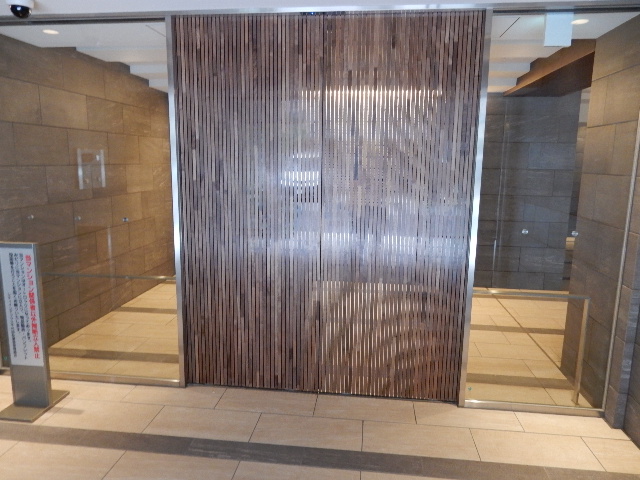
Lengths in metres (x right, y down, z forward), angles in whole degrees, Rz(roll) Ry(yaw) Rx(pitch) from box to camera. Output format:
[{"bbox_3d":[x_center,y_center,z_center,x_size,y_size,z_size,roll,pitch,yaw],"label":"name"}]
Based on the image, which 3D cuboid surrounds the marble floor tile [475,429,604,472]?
[{"bbox_3d":[1.133,1.115,2.457,0.600,0.015,0.291,2,10,6],"label":"marble floor tile"}]

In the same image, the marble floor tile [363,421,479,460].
[{"bbox_3d":[0.535,1.096,2.522,0.600,0.015,0.291,2,10,6],"label":"marble floor tile"}]

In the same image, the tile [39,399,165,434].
[{"bbox_3d":[-1.259,1.039,2.718,0.600,0.015,0.291,2,10,6],"label":"tile"}]

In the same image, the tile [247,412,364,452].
[{"bbox_3d":[-0.063,1.077,2.587,0.600,0.015,0.291,2,10,6],"label":"tile"}]

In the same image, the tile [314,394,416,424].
[{"bbox_3d":[0.275,1.038,2.825,0.600,0.015,0.265,2,10,6],"label":"tile"}]

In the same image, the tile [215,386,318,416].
[{"bbox_3d":[-0.323,1.018,2.891,0.600,0.015,0.265,2,10,6],"label":"tile"}]

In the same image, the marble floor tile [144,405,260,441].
[{"bbox_3d":[-0.661,1.058,2.653,0.600,0.015,0.291,2,10,6],"label":"marble floor tile"}]

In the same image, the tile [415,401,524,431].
[{"bbox_3d":[0.872,1.058,2.753,0.600,0.015,0.250,2,10,6],"label":"tile"}]

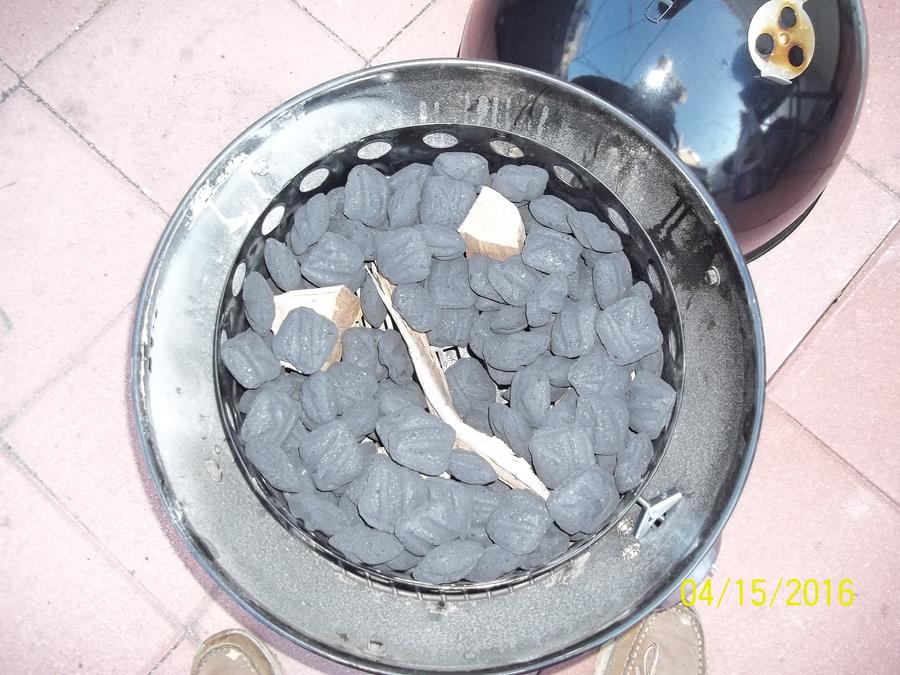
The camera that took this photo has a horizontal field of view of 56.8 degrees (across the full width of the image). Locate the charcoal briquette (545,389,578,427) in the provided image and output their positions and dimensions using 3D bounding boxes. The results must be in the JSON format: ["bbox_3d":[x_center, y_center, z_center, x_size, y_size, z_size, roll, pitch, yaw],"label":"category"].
[{"bbox_3d":[0.099,0.063,0.713,0.049,0.026,0.049,-43,46,0],"label":"charcoal briquette"}]

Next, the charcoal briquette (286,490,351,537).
[{"bbox_3d":[-0.112,0.150,0.715,0.053,0.028,0.052,31,58,-2],"label":"charcoal briquette"}]

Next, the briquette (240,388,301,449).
[{"bbox_3d":[-0.144,0.064,0.666,0.030,0.047,0.049,11,70,45],"label":"briquette"}]

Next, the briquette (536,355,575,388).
[{"bbox_3d":[0.094,0.021,0.735,0.052,0.028,0.053,-6,98,1],"label":"briquette"}]

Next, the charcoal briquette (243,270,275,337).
[{"bbox_3d":[-0.163,-0.030,0.706,0.026,0.049,0.049,-9,94,-6],"label":"charcoal briquette"}]

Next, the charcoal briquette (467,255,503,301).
[{"bbox_3d":[0.035,-0.052,0.728,0.050,0.030,0.050,-30,82,9],"label":"charcoal briquette"}]

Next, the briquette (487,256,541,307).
[{"bbox_3d":[0.058,-0.050,0.729,0.052,0.029,0.052,46,58,1],"label":"briquette"}]

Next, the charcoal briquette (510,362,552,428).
[{"bbox_3d":[0.066,0.048,0.686,0.026,0.049,0.049,3,85,38],"label":"charcoal briquette"}]

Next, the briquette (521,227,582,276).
[{"bbox_3d":[0.088,-0.075,0.719,0.050,0.029,0.050,9,89,2],"label":"briquette"}]

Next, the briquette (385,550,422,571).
[{"bbox_3d":[-0.039,0.175,0.690,0.053,0.053,0.029,-4,122,6],"label":"briquette"}]

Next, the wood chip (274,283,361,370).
[{"bbox_3d":[-0.117,-0.008,0.716,0.069,0.045,0.065,-8,96,-20],"label":"wood chip"}]

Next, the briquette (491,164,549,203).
[{"bbox_3d":[0.062,-0.138,0.747,0.053,0.028,0.053,-1,38,3],"label":"briquette"}]

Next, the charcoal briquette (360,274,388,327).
[{"bbox_3d":[-0.067,-0.035,0.740,0.028,0.052,0.053,-12,90,3],"label":"charcoal briquette"}]

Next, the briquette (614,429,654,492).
[{"bbox_3d":[0.152,0.102,0.684,0.029,0.050,0.050,18,90,-2],"label":"briquette"}]

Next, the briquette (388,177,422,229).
[{"bbox_3d":[-0.037,-0.117,0.723,0.050,0.030,0.050,31,118,41],"label":"briquette"}]

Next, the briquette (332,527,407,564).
[{"bbox_3d":[-0.064,0.161,0.645,0.052,0.052,0.030,15,90,-31],"label":"briquette"}]

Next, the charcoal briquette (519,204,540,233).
[{"bbox_3d":[0.072,-0.109,0.752,0.050,0.030,0.050,-37,82,-8],"label":"charcoal briquette"}]

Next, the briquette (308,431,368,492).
[{"bbox_3d":[-0.092,0.095,0.659,0.050,0.030,0.050,37,92,2],"label":"briquette"}]

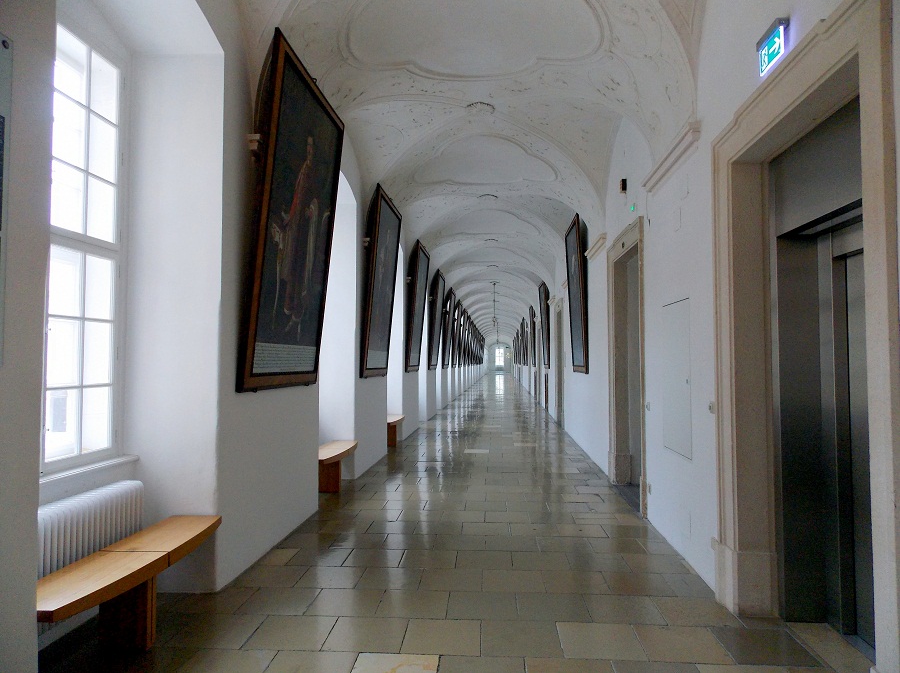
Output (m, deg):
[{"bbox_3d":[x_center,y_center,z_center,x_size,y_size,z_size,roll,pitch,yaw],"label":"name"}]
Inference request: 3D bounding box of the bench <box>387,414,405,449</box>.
[{"bbox_3d":[-1.027,1.634,10.085,0.385,0.470,1.440,0,-2,5],"label":"bench"}]

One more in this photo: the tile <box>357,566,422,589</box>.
[{"bbox_3d":[-0.388,1.613,3.959,0.403,0.020,0.380,0,-2,5],"label":"tile"}]

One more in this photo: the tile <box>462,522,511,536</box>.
[{"bbox_3d":[0.312,1.660,5.132,0.411,0.020,0.370,0,-2,5],"label":"tile"}]

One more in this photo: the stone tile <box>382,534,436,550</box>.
[{"bbox_3d":[-0.322,1.684,4.875,0.405,0.020,0.399,0,-2,4],"label":"stone tile"}]

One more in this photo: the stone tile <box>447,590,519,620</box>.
[{"bbox_3d":[0.200,1.637,3.614,0.417,0.020,0.398,0,-2,4],"label":"stone tile"}]

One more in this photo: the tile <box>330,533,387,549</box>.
[{"bbox_3d":[-0.715,1.650,4.785,0.402,0.020,0.400,0,-2,5],"label":"tile"}]

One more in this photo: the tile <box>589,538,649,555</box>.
[{"bbox_3d":[1.324,1.674,4.748,0.404,0.020,0.380,0,-2,4],"label":"tile"}]

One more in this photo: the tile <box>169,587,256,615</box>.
[{"bbox_3d":[-1.417,1.603,3.613,0.395,0.020,0.398,0,-2,5],"label":"tile"}]

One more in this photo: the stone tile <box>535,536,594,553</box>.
[{"bbox_3d":[0.915,1.676,4.781,0.411,0.020,0.379,0,-2,4],"label":"stone tile"}]

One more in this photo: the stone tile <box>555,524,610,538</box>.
[{"bbox_3d":[1.135,1.689,5.159,0.402,0.020,0.390,0,-2,4],"label":"stone tile"}]

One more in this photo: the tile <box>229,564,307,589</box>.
[{"bbox_3d":[-1.219,1.660,4.114,0.407,0.020,0.401,0,-2,4],"label":"tile"}]

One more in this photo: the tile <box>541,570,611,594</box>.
[{"bbox_3d":[0.835,1.648,3.986,0.407,0.020,0.395,0,-2,4],"label":"tile"}]

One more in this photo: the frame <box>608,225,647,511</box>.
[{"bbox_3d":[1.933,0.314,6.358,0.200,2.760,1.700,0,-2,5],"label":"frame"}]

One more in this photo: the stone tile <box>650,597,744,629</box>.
[{"bbox_3d":[1.444,1.630,3.520,0.411,0.020,0.400,0,-2,4],"label":"stone tile"}]

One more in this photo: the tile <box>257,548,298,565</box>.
[{"bbox_3d":[-1.258,1.636,4.413,0.205,0.020,0.385,0,-2,5],"label":"tile"}]

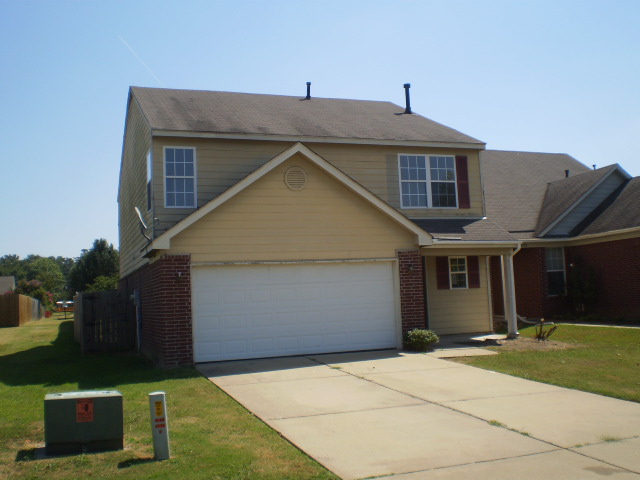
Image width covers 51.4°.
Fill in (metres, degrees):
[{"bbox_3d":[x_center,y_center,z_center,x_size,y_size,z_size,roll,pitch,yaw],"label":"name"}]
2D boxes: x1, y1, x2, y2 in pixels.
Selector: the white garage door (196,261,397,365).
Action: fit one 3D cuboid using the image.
[{"bbox_3d":[-0.480,1.609,15.407,4.880,2.130,0.100,-1,-5,-20],"label":"white garage door"}]

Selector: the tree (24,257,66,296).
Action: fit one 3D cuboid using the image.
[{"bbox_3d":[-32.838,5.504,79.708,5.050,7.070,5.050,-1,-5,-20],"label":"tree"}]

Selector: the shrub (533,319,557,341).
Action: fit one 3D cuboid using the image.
[{"bbox_3d":[5.549,2.197,16.381,0.640,0.550,0.580,-1,-5,-20],"label":"shrub"}]

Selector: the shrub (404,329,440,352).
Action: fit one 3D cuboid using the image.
[{"bbox_3d":[2.414,2.319,15.696,0.800,0.540,0.750,-3,-5,0],"label":"shrub"}]

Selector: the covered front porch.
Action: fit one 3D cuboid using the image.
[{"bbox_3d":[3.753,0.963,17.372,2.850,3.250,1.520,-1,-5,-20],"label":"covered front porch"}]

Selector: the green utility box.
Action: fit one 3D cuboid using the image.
[{"bbox_3d":[-2.781,2.148,7.892,0.840,0.630,0.620,-1,-5,-14],"label":"green utility box"}]

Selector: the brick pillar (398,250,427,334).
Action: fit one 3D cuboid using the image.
[{"bbox_3d":[2.209,1.471,16.507,0.650,2.360,0.500,-1,-5,-20],"label":"brick pillar"}]

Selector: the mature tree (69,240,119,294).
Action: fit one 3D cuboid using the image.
[{"bbox_3d":[-19.238,3.287,57.717,5.050,6.870,5.050,-1,-5,-20],"label":"mature tree"}]

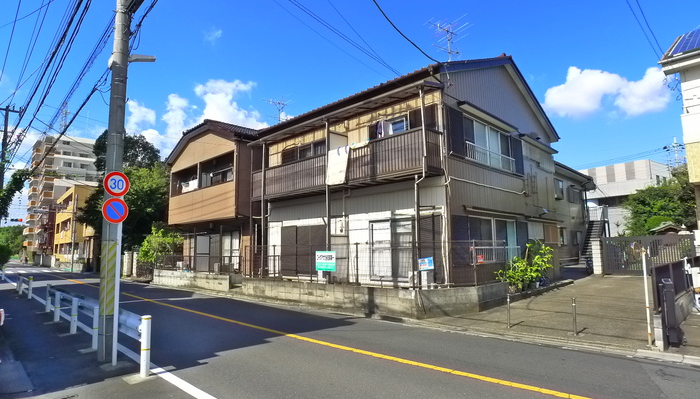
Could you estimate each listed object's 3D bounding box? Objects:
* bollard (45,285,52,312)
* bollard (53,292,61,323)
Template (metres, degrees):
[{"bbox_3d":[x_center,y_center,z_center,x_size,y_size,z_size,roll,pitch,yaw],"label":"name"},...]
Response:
[{"bbox_3d":[-8.782,2.910,14.162,0.130,0.760,0.130,5,-8,-42],"label":"bollard"},{"bbox_3d":[-7.328,2.696,12.179,0.130,0.735,0.130,5,-8,-42],"label":"bollard"}]

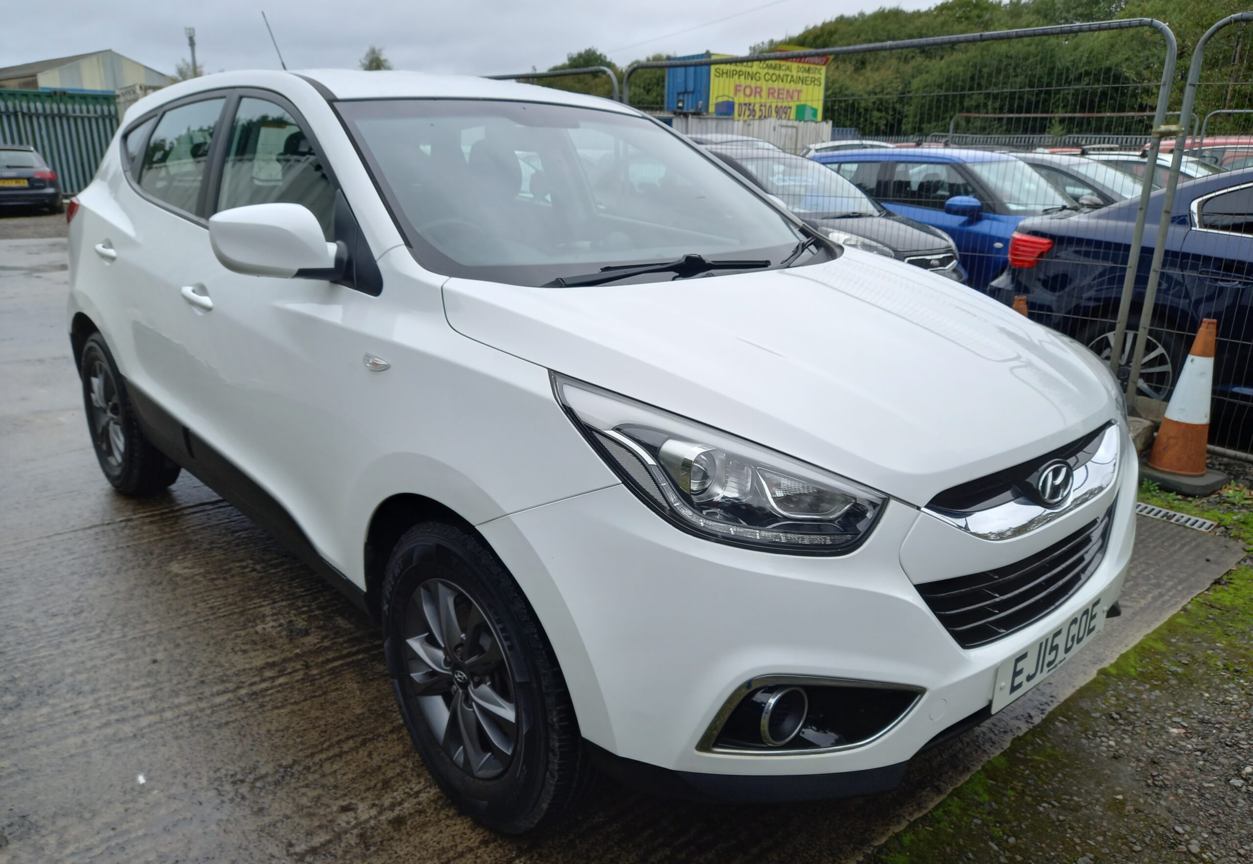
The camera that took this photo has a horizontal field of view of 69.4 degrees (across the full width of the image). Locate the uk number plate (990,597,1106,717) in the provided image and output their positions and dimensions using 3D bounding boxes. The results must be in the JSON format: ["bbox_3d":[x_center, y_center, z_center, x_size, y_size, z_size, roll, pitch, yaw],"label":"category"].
[{"bbox_3d":[0.900,0.441,1.891,0.520,0.111,0.020,-12,20,-42],"label":"uk number plate"}]

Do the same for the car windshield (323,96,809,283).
[{"bbox_3d":[-0.064,-0.717,2.679,1.480,0.120,0.980,-12,51,-42],"label":"car windshield"}]

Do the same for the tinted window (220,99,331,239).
[{"bbox_3d":[-0.977,-0.741,2.561,0.930,0.455,0.060,19,0,44],"label":"tinted window"}]

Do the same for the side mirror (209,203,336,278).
[{"bbox_3d":[-0.810,-0.443,2.096,0.250,0.170,0.170,-12,21,-42],"label":"side mirror"}]

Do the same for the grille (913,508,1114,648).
[{"bbox_3d":[0.875,0.288,1.882,0.920,0.180,0.120,-12,21,-42],"label":"grille"}]

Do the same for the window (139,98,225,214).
[{"bbox_3d":[-1.524,-0.958,3.137,0.690,0.400,0.060,19,0,44],"label":"window"}]

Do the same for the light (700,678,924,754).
[{"bbox_3d":[0.339,0.483,1.639,0.440,0.150,0.140,-6,18,-28],"label":"light"}]

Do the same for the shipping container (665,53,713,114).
[{"bbox_3d":[4.640,-12.650,34.610,6.060,2.600,2.440,-9,20,-36],"label":"shipping container"}]

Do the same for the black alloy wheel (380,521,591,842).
[{"bbox_3d":[-0.298,0.503,2.022,0.230,0.690,0.690,-12,21,-42],"label":"black alloy wheel"}]

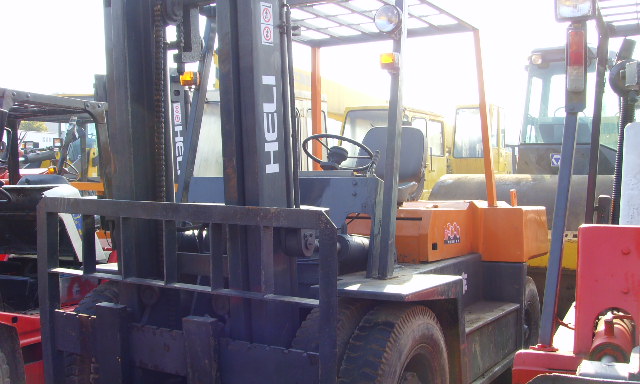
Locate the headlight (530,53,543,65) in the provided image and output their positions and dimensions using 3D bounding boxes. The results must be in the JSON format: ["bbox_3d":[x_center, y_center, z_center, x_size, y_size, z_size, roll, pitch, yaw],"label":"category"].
[{"bbox_3d":[2.582,-1.592,8.600,0.135,0.135,0.100,1,1,3],"label":"headlight"}]

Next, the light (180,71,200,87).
[{"bbox_3d":[-0.803,-0.702,4.470,0.080,0.088,0.085,1,1,30],"label":"light"}]

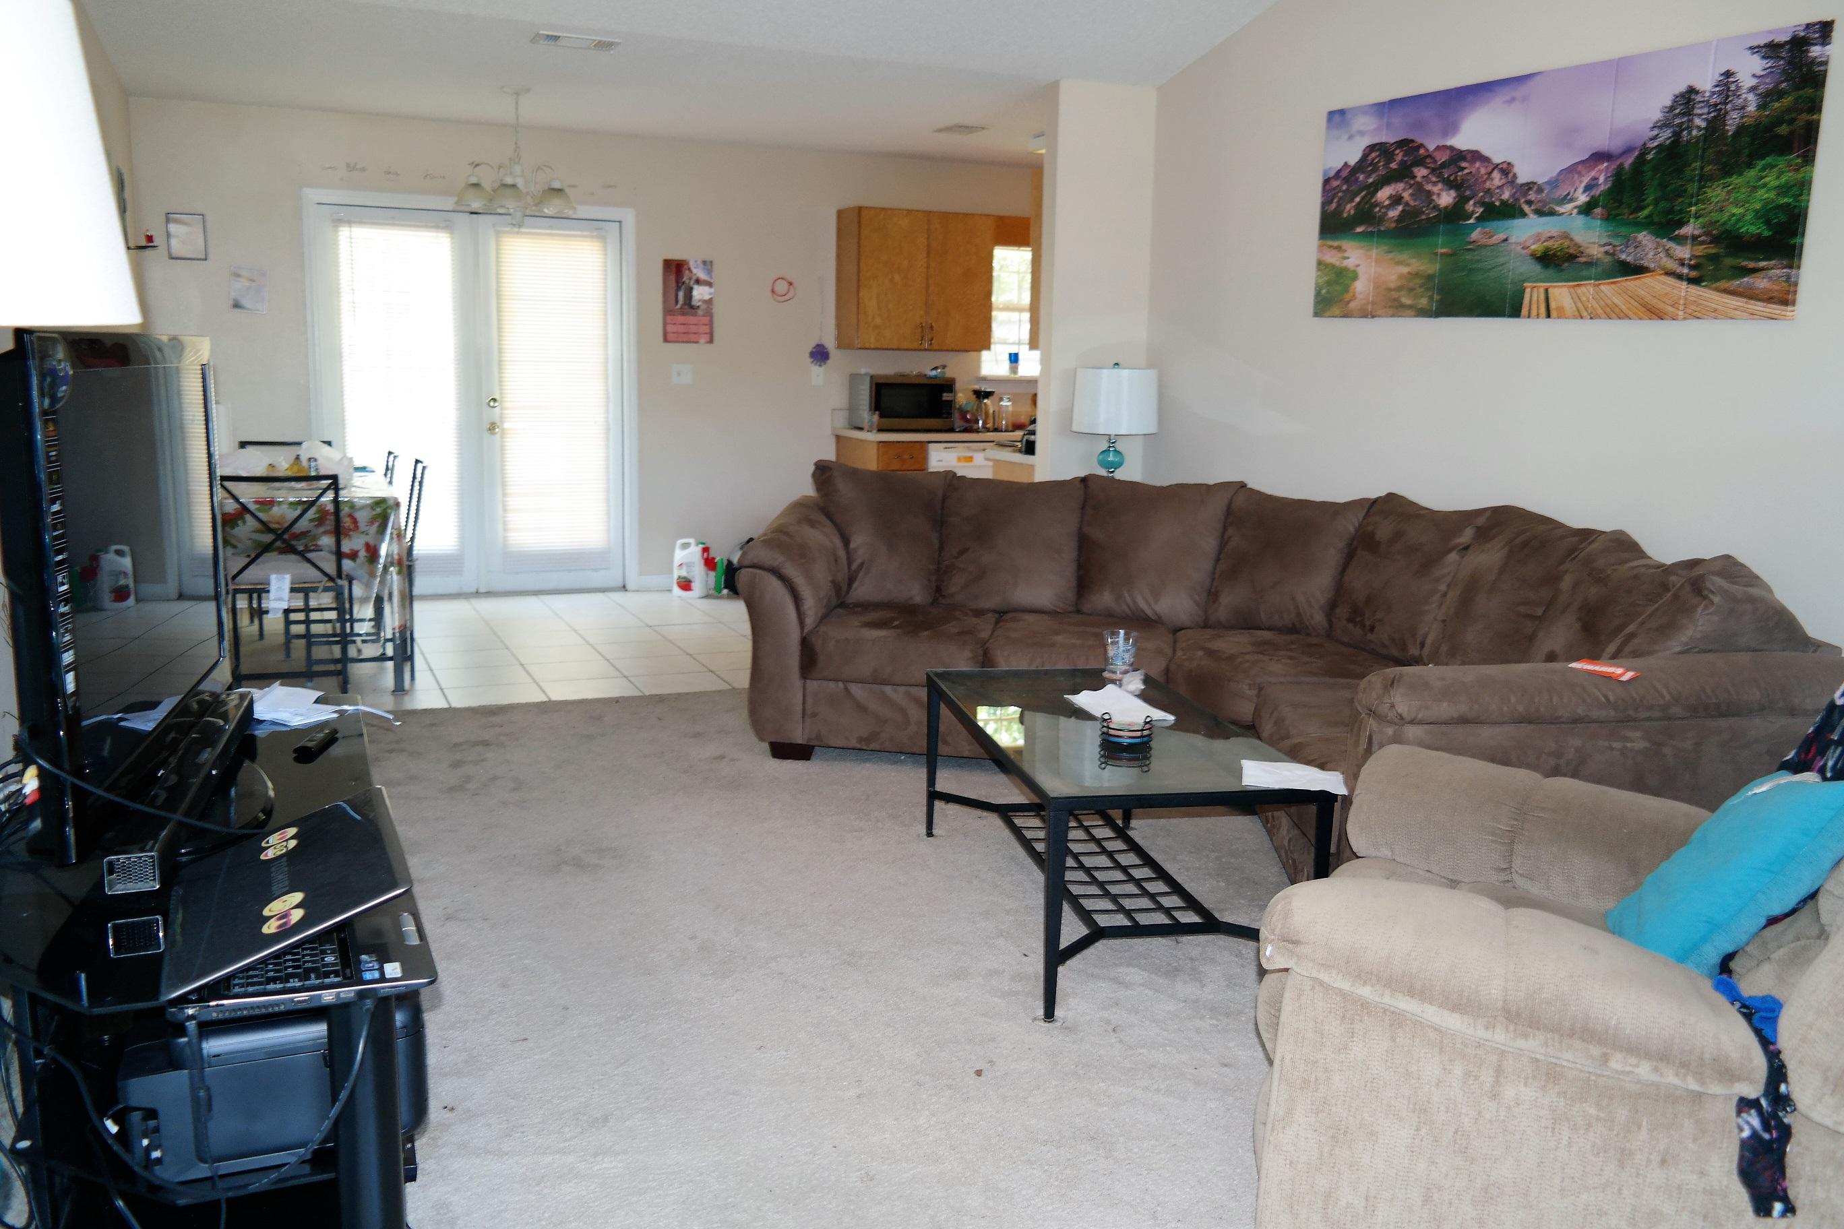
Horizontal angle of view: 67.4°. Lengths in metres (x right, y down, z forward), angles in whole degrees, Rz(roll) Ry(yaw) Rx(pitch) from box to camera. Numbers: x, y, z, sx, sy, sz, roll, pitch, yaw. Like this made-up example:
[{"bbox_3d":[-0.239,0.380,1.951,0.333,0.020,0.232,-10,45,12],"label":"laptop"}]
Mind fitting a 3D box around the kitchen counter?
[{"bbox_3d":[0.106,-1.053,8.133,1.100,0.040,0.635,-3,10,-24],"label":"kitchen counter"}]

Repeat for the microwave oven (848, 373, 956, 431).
[{"bbox_3d":[-0.116,-1.214,7.995,0.520,0.315,0.380,-3,10,-24],"label":"microwave oven"}]

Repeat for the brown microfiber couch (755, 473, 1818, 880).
[{"bbox_3d":[0.654,0.086,3.995,2.570,0.920,2.180,3,10,9],"label":"brown microfiber couch"}]

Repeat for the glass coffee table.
[{"bbox_3d":[0.408,0.462,3.175,0.573,0.441,1.105,-1,10,-11],"label":"glass coffee table"}]

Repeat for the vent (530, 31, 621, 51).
[{"bbox_3d":[-1.323,-2.185,5.293,0.310,0.020,0.170,-3,10,-24],"label":"vent"}]

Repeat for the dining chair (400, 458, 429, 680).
[{"bbox_3d":[-2.198,-0.185,5.521,0.470,0.850,0.410,-2,10,-17],"label":"dining chair"}]

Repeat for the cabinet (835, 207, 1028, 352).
[{"bbox_3d":[0.042,-1.938,8.127,1.040,0.785,0.315,-3,10,-24],"label":"cabinet"}]

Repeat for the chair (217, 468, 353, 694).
[{"bbox_3d":[-2.378,-0.135,5.230,0.410,0.840,0.460,-2,10,-18],"label":"chair"}]

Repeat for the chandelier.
[{"bbox_3d":[-1.815,-2.046,6.171,0.560,0.590,0.560,-3,10,-24],"label":"chandelier"}]

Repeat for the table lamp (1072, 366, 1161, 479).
[{"bbox_3d":[0.786,-0.678,5.640,0.400,0.670,0.400,-3,10,-24],"label":"table lamp"}]

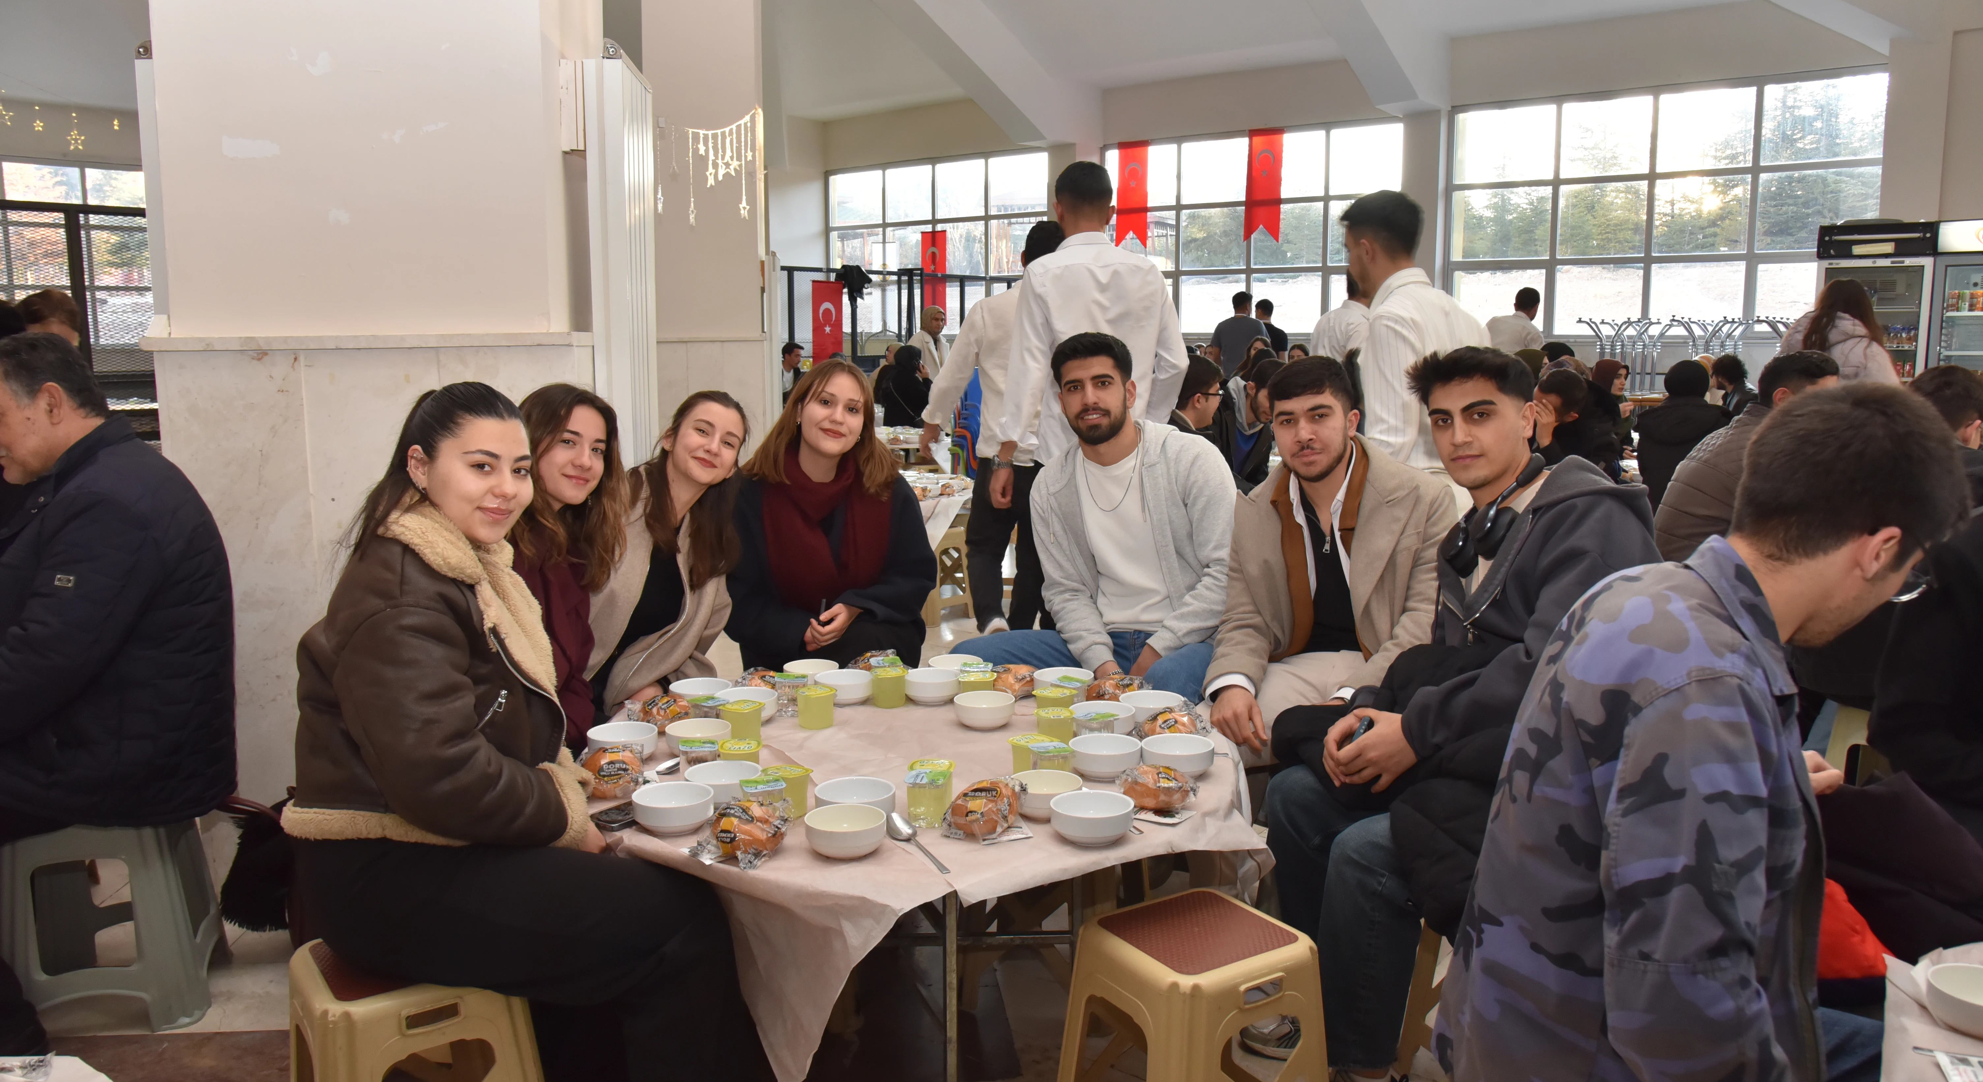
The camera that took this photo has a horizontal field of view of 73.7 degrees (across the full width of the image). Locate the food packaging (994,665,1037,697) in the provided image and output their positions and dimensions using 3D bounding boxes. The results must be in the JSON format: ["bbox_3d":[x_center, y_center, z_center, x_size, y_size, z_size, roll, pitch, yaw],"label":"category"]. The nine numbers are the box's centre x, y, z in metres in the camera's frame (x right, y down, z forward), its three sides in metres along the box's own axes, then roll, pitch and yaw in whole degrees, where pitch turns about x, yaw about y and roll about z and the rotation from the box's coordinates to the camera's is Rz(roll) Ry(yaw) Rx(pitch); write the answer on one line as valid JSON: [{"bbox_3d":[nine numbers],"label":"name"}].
[{"bbox_3d":[0.045,0.292,2.781,0.105,0.065,0.100,0,8,0],"label":"food packaging"}]

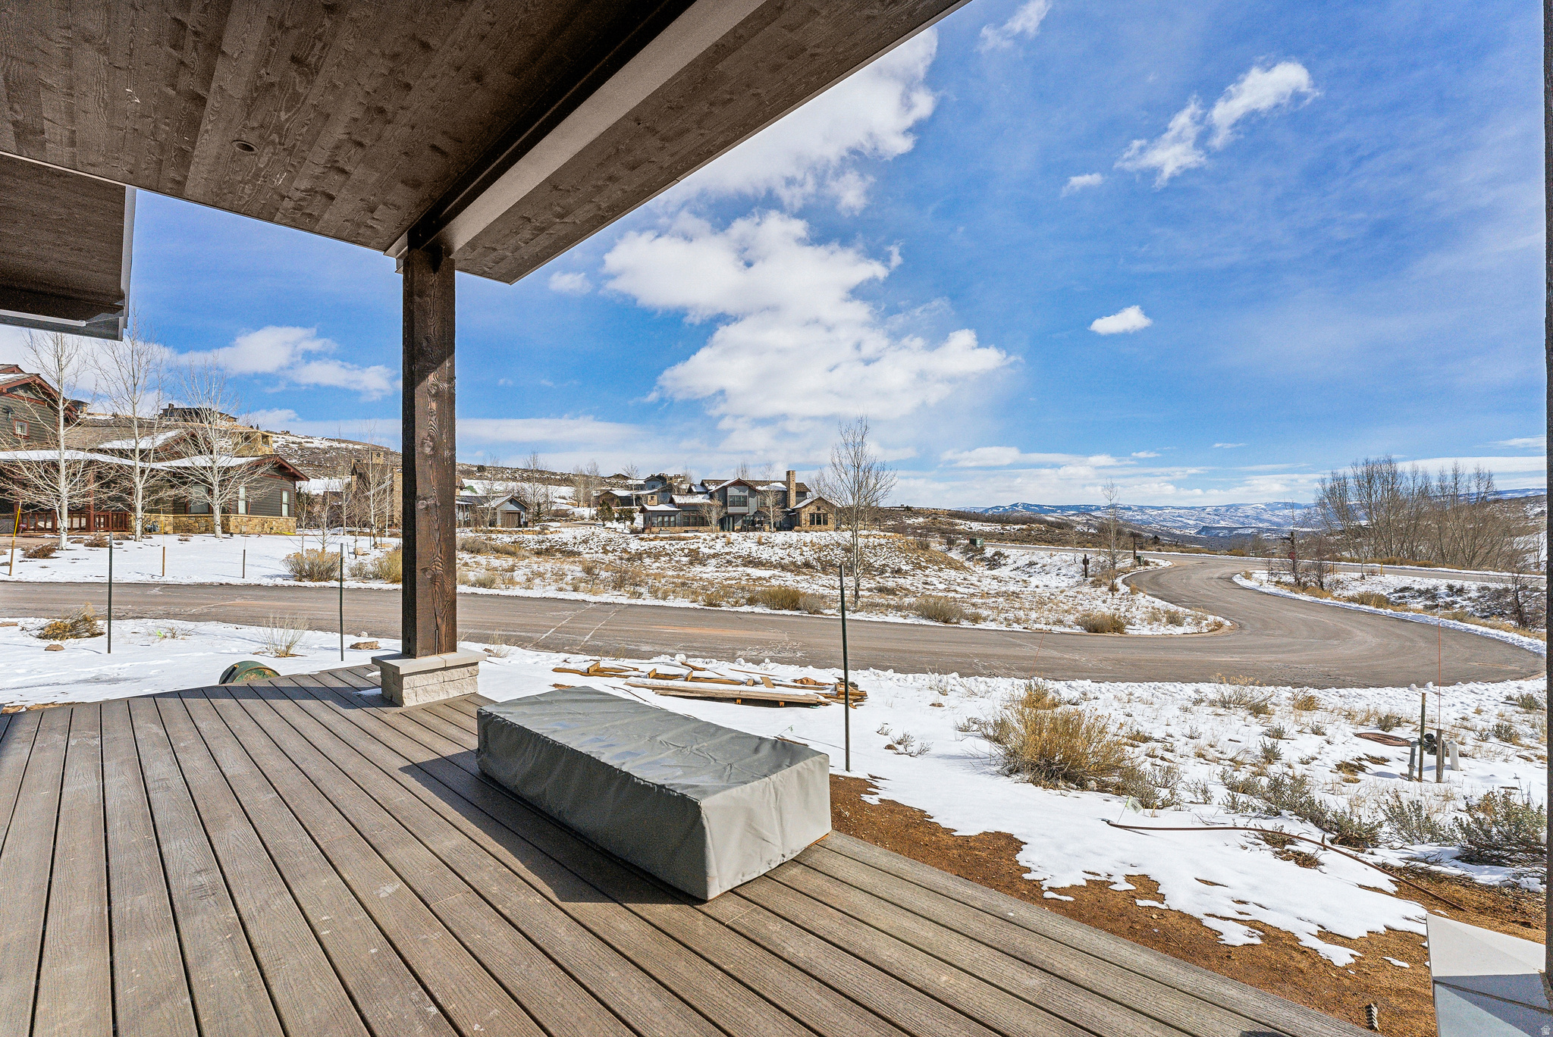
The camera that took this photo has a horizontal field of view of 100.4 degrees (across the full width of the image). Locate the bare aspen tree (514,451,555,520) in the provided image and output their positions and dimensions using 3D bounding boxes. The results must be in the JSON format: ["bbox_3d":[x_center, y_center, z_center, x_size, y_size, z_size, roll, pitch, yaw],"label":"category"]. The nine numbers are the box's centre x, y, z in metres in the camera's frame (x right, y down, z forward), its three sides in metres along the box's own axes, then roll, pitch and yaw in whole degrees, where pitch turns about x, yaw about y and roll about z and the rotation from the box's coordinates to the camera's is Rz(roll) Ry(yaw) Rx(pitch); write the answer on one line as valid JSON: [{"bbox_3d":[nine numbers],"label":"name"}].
[{"bbox_3d":[-34.397,-4.569,92.000,5.500,10.170,5.500,0,0,0],"label":"bare aspen tree"}]

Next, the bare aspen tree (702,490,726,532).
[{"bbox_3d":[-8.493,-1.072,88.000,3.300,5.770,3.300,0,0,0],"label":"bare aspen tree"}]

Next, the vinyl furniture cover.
[{"bbox_3d":[-0.675,1.135,3.000,1.840,0.315,0.660,-2,-2,43],"label":"vinyl furniture cover"}]

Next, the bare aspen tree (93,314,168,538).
[{"bbox_3d":[-29.329,-4.340,29.500,3.600,10.670,3.600,0,0,0],"label":"bare aspen tree"}]

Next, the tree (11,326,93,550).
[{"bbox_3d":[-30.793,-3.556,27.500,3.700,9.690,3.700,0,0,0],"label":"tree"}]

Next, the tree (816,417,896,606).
[{"bbox_3d":[2.025,-0.186,16.500,2.100,4.820,2.100,0,0,0],"label":"tree"}]

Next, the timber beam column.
[{"bbox_3d":[-2.710,-0.375,5.070,0.580,3.500,0.580,0,0,43],"label":"timber beam column"}]

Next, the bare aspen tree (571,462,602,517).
[{"bbox_3d":[-30.894,-4.821,105.000,4.700,8.850,4.700,0,0,0],"label":"bare aspen tree"}]

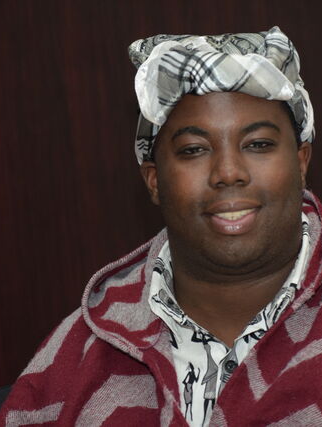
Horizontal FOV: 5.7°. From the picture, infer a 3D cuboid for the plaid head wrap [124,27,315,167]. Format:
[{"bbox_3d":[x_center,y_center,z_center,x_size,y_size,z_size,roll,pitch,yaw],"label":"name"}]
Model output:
[{"bbox_3d":[0.062,-0.122,3.370,0.185,0.140,0.210,-4,0,-3],"label":"plaid head wrap"}]

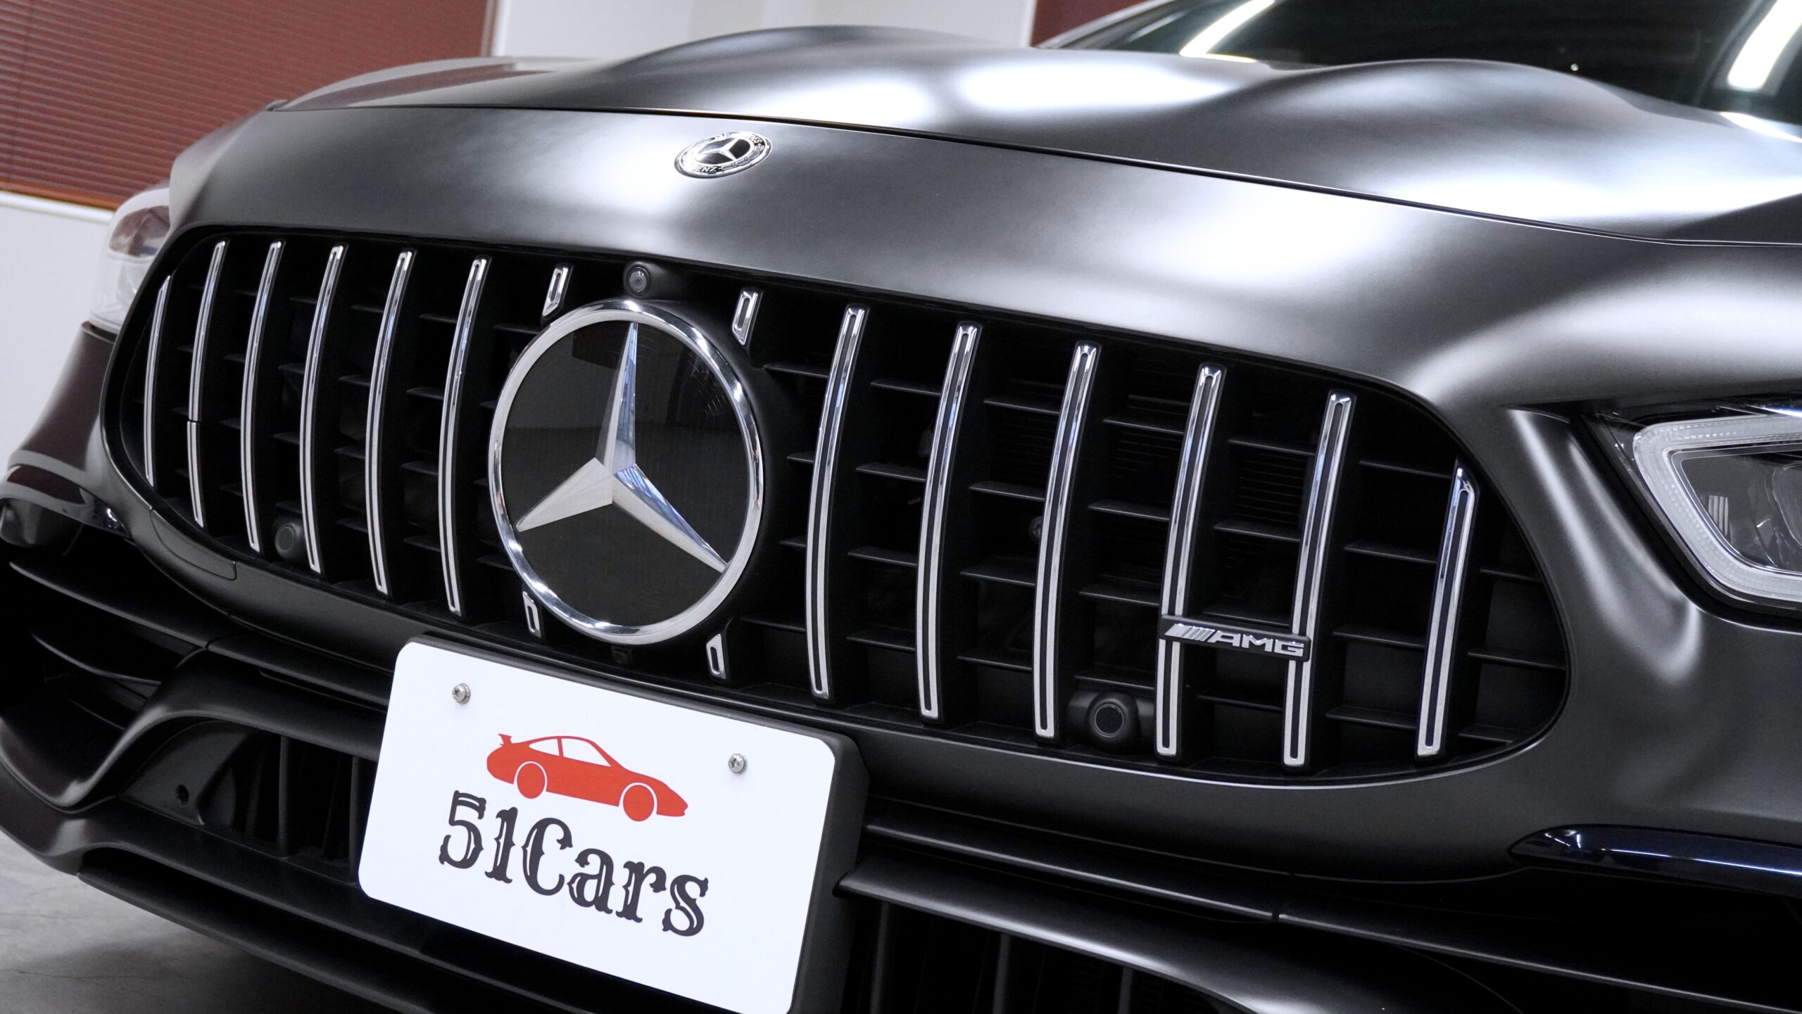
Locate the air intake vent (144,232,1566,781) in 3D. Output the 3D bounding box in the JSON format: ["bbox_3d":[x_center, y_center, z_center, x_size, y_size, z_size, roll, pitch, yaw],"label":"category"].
[{"bbox_3d":[-0.140,-0.021,1.389,1.075,0.258,0.140,10,6,29],"label":"air intake vent"}]

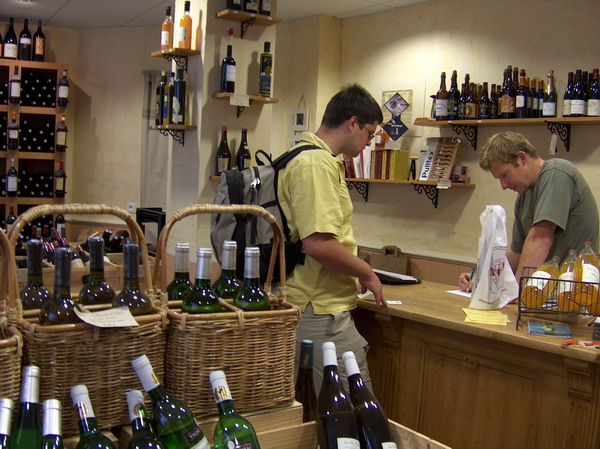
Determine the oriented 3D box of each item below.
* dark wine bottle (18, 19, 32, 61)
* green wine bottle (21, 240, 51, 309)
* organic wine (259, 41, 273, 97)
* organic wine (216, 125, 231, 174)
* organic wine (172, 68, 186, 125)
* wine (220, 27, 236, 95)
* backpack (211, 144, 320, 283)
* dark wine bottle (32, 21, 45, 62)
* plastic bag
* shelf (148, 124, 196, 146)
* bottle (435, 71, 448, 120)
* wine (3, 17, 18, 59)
[{"bbox_3d":[-2.215,-1.491,5.180,0.095,0.336,0.095,2,4,-15],"label":"dark wine bottle"},{"bbox_3d":[-0.541,0.183,1.302,0.077,0.305,0.077,3,5,0],"label":"green wine bottle"},{"bbox_3d":[-0.198,-0.916,3.800,0.070,0.320,0.070,3,5,0],"label":"organic wine"},{"bbox_3d":[-0.451,-0.430,3.790,0.084,0.292,0.084,2,4,-10],"label":"organic wine"},{"bbox_3d":[-0.716,-0.757,3.810,0.068,0.332,0.068,3,4,0],"label":"organic wine"},{"bbox_3d":[-0.411,-0.954,3.740,0.082,0.372,0.082,3,5,0],"label":"wine"},{"bbox_3d":[-0.140,-0.029,2.330,0.280,0.480,0.320,1,5,-22],"label":"backpack"},{"bbox_3d":[-2.119,-1.490,5.210,0.095,0.333,0.095,2,4,-15],"label":"dark wine bottle"},{"bbox_3d":[0.755,0.127,2.500,0.178,0.395,0.115,3,4,3],"label":"plastic bag"},{"bbox_3d":[-0.775,-0.528,3.894,0.165,0.120,0.320,0,5,-38],"label":"shelf"},{"bbox_3d":[0.905,-0.825,4.100,0.079,0.310,0.079,-2,7,-45],"label":"bottle"},{"bbox_3d":[-2.319,-1.494,5.150,0.103,0.331,0.103,2,4,-15],"label":"wine"}]

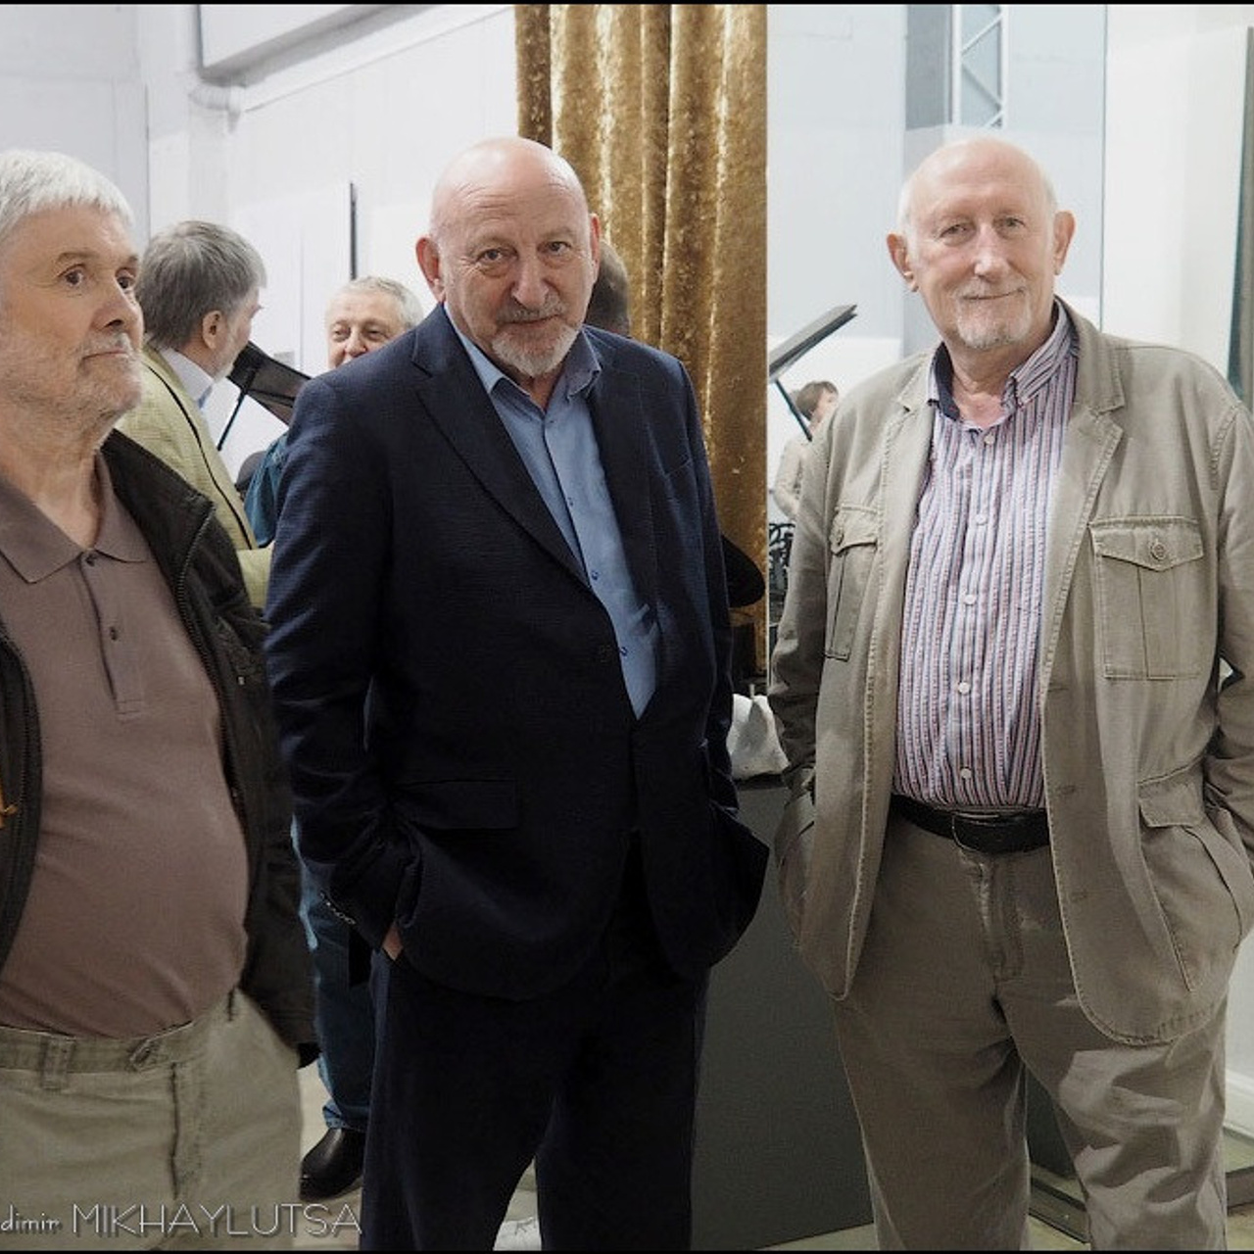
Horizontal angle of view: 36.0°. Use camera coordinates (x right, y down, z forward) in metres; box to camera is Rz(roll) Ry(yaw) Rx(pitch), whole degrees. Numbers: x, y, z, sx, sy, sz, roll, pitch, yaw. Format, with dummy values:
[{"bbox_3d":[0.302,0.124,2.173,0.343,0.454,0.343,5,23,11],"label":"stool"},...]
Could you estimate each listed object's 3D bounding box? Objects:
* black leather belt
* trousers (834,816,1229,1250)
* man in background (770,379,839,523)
[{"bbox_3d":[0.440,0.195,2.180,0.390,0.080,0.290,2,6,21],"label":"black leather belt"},{"bbox_3d":[0.470,0.685,2.230,0.450,1.040,0.320,2,6,21],"label":"trousers"},{"bbox_3d":[1.000,-0.480,10.380,0.360,1.660,0.480,4,7,38],"label":"man in background"}]

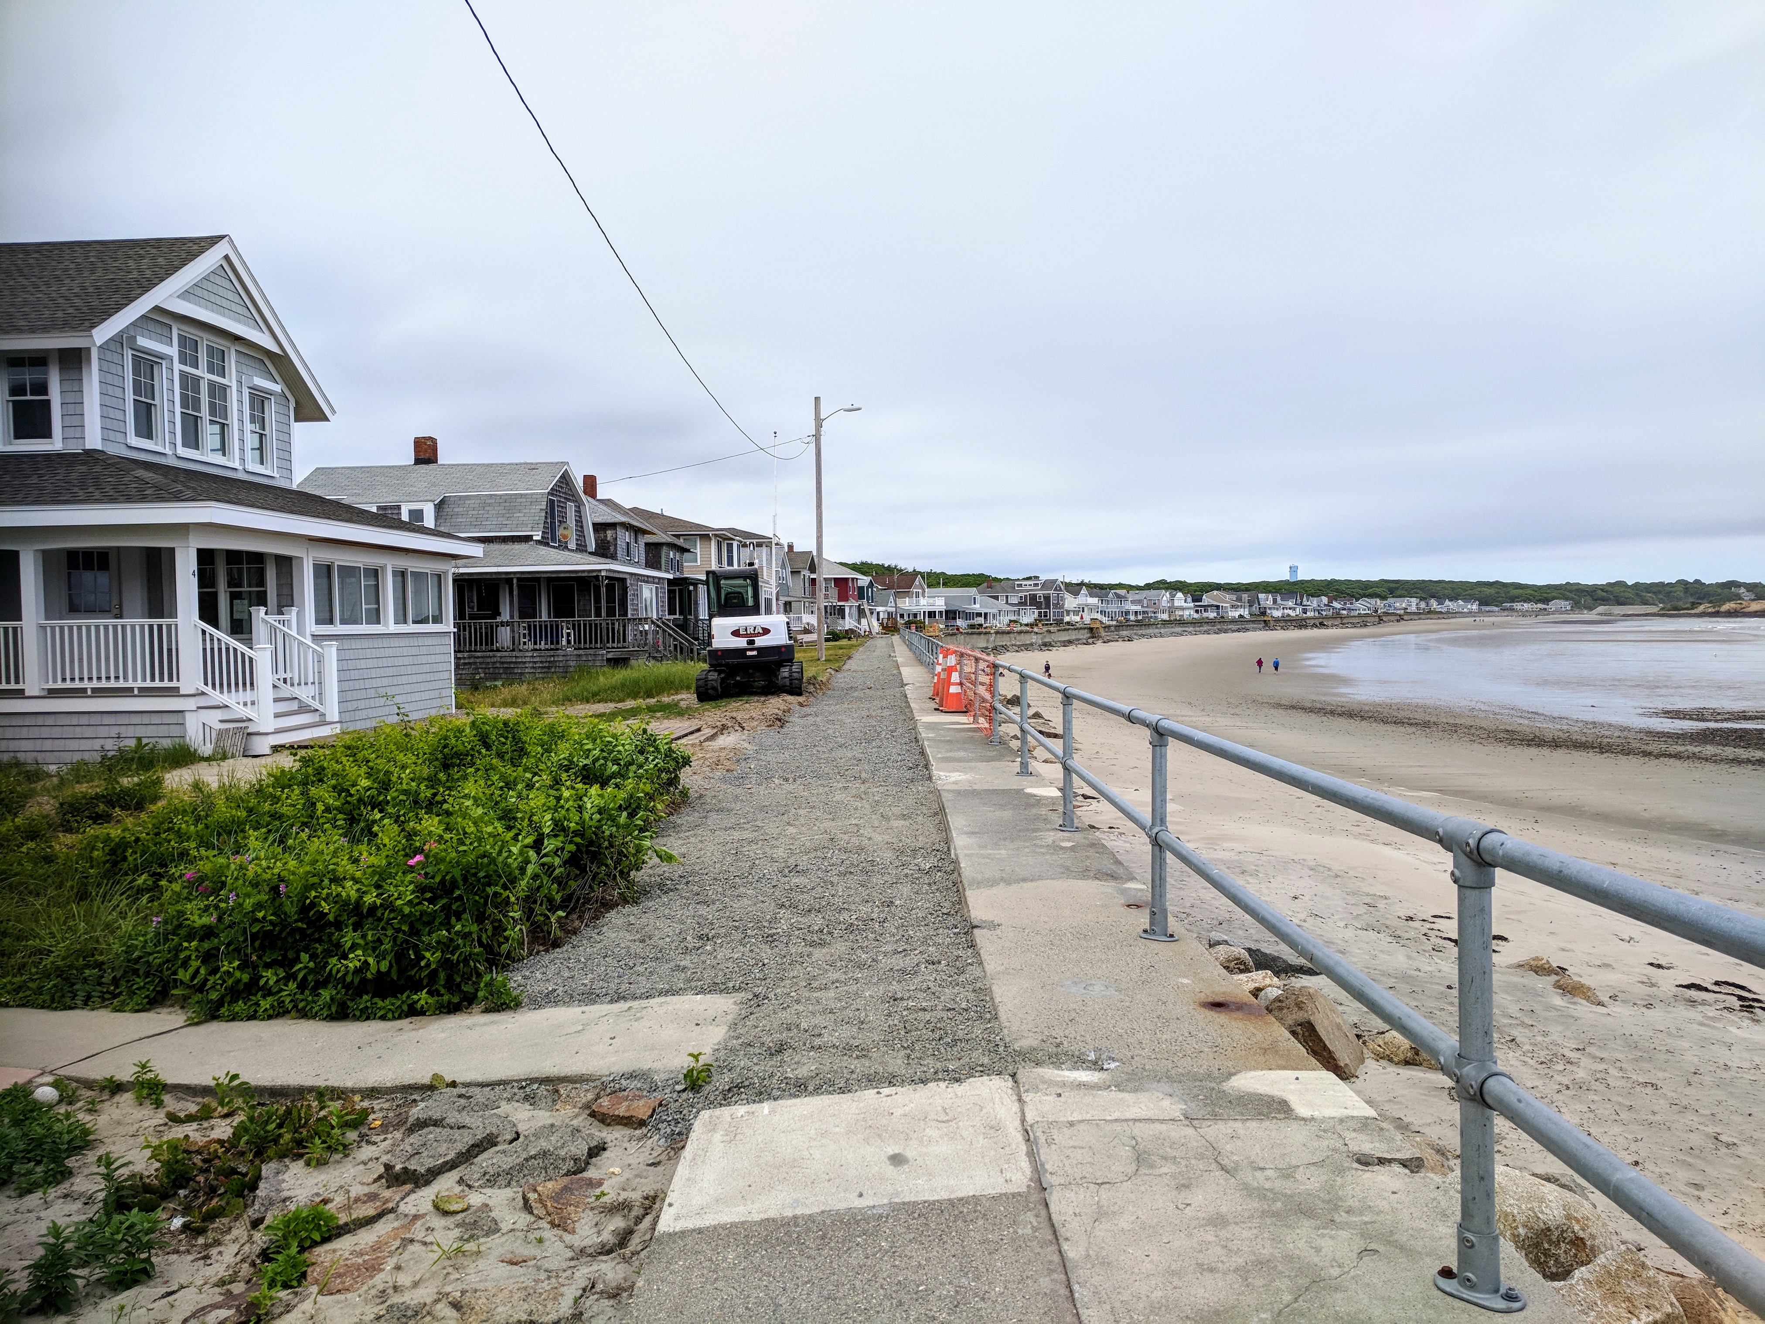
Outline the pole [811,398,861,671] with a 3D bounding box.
[{"bbox_3d":[-1.499,-4.790,47.883,1.650,9.480,0.360,-1,2,1],"label":"pole"}]

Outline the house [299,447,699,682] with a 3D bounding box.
[{"bbox_3d":[-11.657,-2.956,40.126,12.000,7.230,9.200,-1,2,3],"label":"house"}]

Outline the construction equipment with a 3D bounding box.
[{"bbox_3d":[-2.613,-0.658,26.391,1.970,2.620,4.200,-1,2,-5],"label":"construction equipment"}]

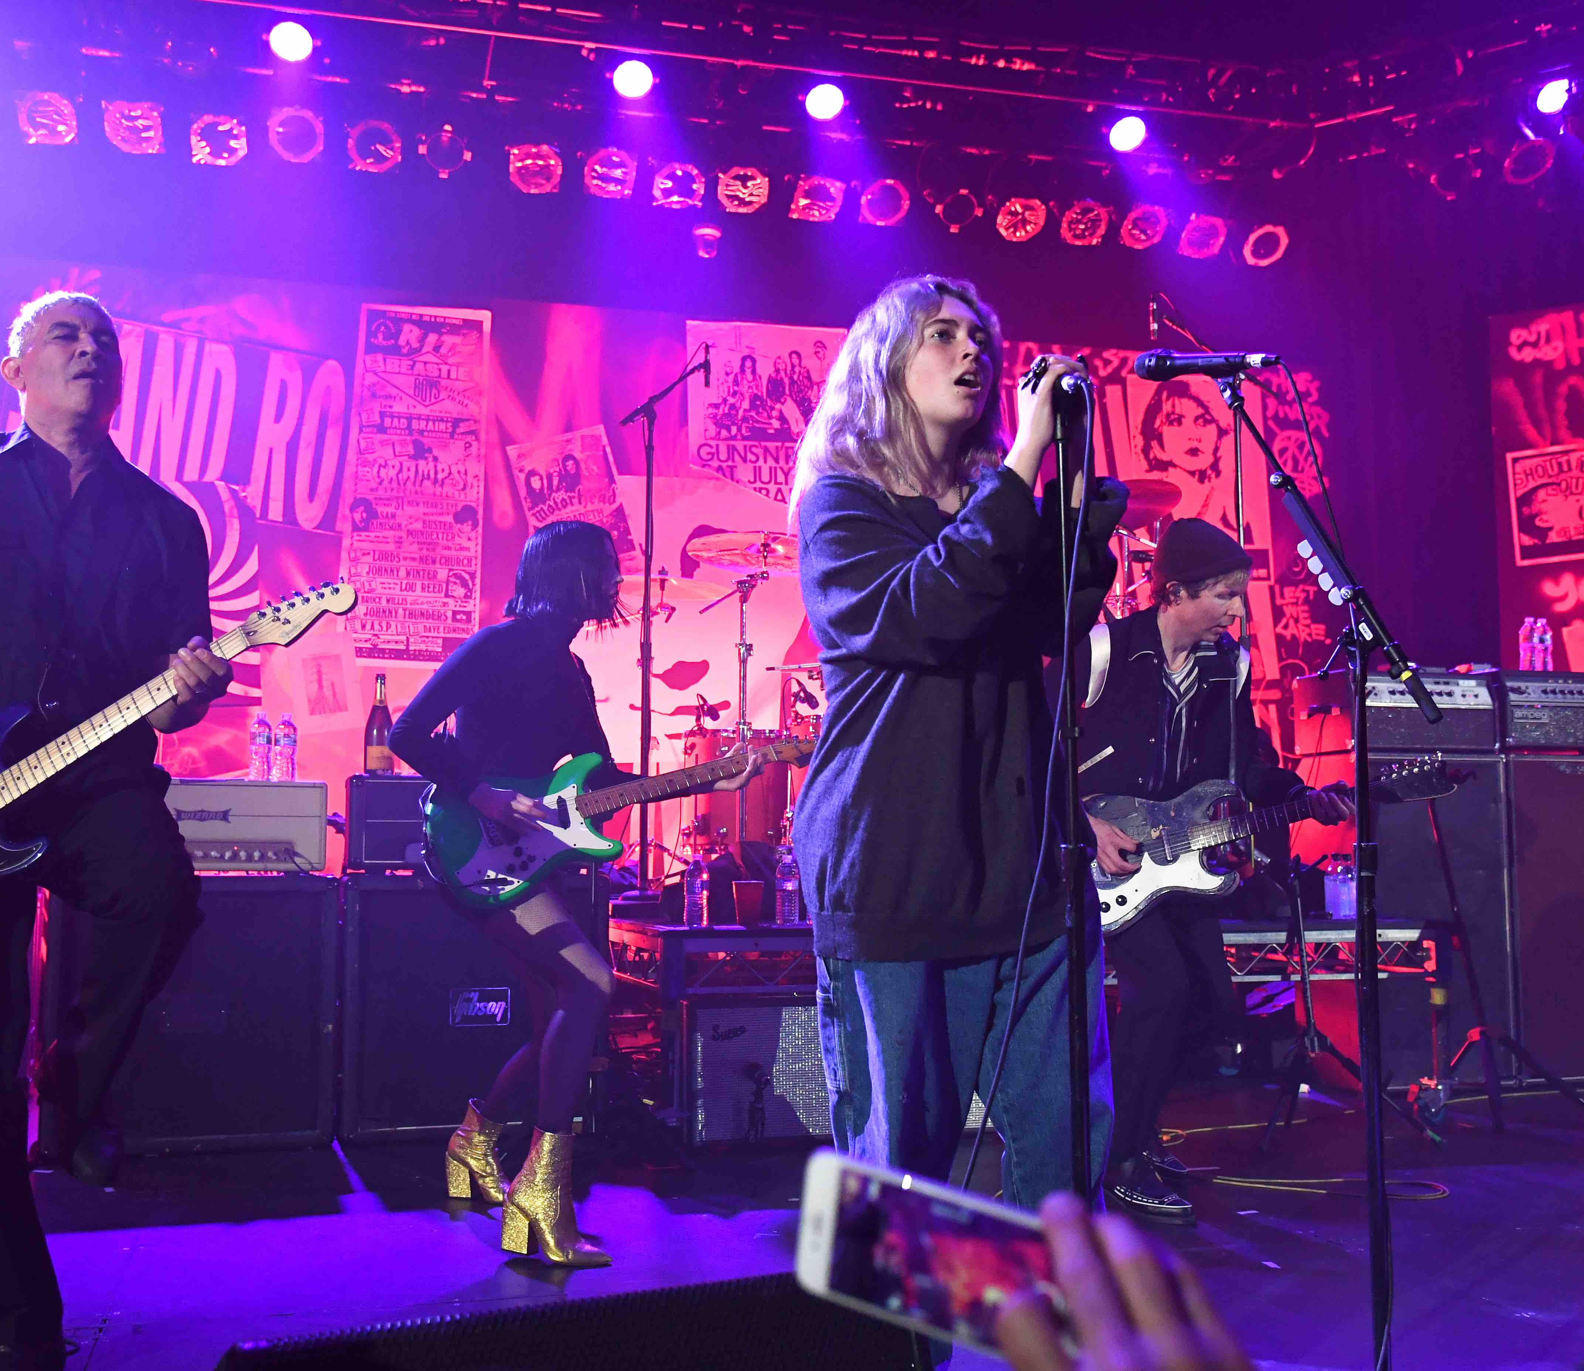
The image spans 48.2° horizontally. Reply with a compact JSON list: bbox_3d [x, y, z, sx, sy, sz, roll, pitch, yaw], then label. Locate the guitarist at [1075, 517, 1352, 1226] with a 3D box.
[{"bbox_3d":[0.994,0.430,4.239,0.640,1.660,0.500,3,-5,-30],"label":"guitarist"}]

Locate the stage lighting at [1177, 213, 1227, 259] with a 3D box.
[{"bbox_3d":[2.189,-2.497,9.615,0.265,0.290,0.275,2,-49,-17],"label":"stage lighting"}]

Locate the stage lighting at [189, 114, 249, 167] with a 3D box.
[{"bbox_3d":[-2.596,-2.507,8.053,0.250,0.250,0.300,1,25,-16],"label":"stage lighting"}]

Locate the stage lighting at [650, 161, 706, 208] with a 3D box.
[{"bbox_3d":[-0.577,-2.544,8.767,0.260,0.300,0.260,1,-47,-15],"label":"stage lighting"}]

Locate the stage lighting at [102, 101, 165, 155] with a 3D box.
[{"bbox_3d":[-2.956,-2.548,8.014,0.260,0.260,0.340,1,24,-16],"label":"stage lighting"}]

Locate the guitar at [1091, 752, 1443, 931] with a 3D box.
[{"bbox_3d":[1.111,0.328,4.200,1.000,0.330,0.075,-14,-6,-9],"label":"guitar"}]

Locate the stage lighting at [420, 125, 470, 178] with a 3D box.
[{"bbox_3d":[-1.634,-2.535,8.315,0.250,0.250,0.300,1,25,-14],"label":"stage lighting"}]

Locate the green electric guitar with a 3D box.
[{"bbox_3d":[-0.331,0.235,3.929,0.990,0.325,0.075,-16,-28,-19],"label":"green electric guitar"}]

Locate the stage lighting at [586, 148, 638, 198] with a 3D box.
[{"bbox_3d":[-0.878,-2.492,8.516,0.250,0.250,0.300,1,25,-11],"label":"stage lighting"}]

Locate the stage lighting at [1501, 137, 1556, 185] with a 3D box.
[{"bbox_3d":[3.598,-2.679,8.799,0.260,0.300,0.260,2,-44,-17],"label":"stage lighting"}]

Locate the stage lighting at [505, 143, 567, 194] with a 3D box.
[{"bbox_3d":[-1.224,-2.488,8.422,0.250,0.250,0.300,1,25,-12],"label":"stage lighting"}]

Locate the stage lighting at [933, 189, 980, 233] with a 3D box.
[{"bbox_3d":[0.802,-2.429,8.966,0.250,0.250,0.300,1,26,-7],"label":"stage lighting"}]

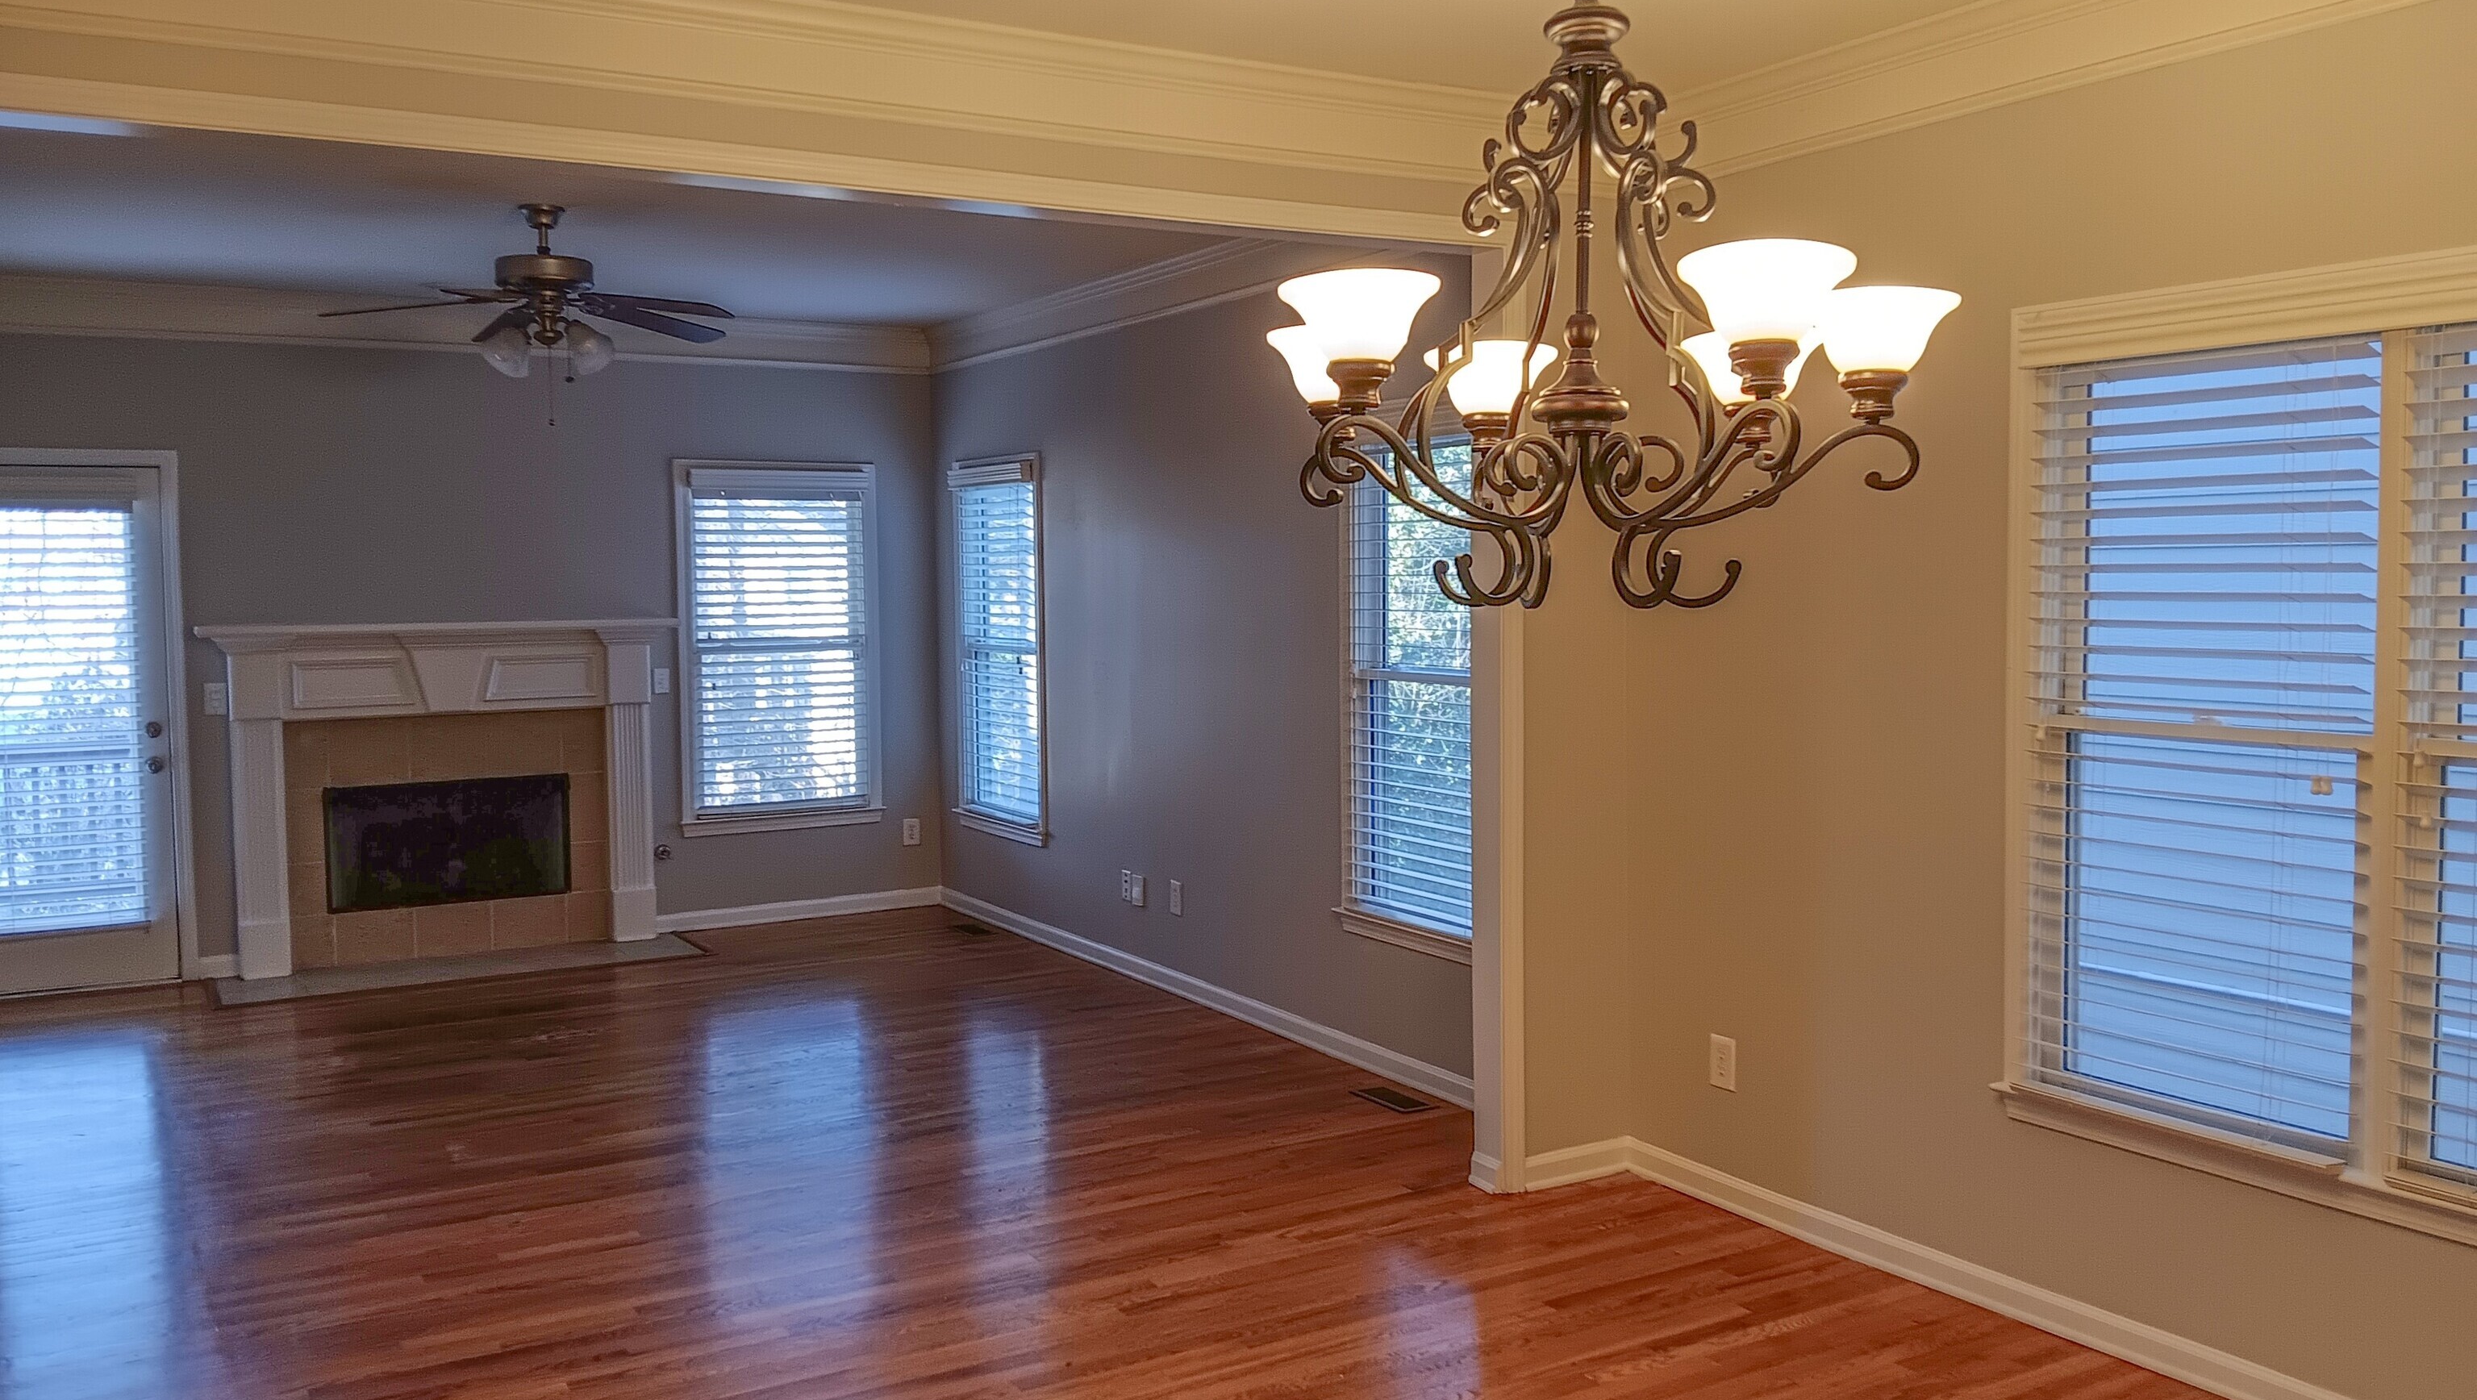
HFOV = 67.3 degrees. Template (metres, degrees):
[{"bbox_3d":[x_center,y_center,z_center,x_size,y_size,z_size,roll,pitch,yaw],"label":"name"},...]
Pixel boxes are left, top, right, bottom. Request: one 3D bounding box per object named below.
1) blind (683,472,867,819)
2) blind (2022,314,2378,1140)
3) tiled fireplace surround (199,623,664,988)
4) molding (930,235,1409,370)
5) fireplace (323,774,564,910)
[{"bbox_3d":[-2.067,-0.266,8.481,0.836,1.545,0.070,-3,5,-32],"label":"blind"},{"bbox_3d":[1.855,0.080,3.636,0.060,1.517,0.692,-3,5,-32],"label":"blind"},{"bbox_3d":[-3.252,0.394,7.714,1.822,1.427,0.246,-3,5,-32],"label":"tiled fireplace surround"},{"bbox_3d":[-0.375,-1.516,6.975,0.095,0.162,4.269,-3,5,-32],"label":"molding"},{"bbox_3d":[-3.365,0.589,7.906,0.951,0.515,0.300,-3,5,-32],"label":"fireplace"}]

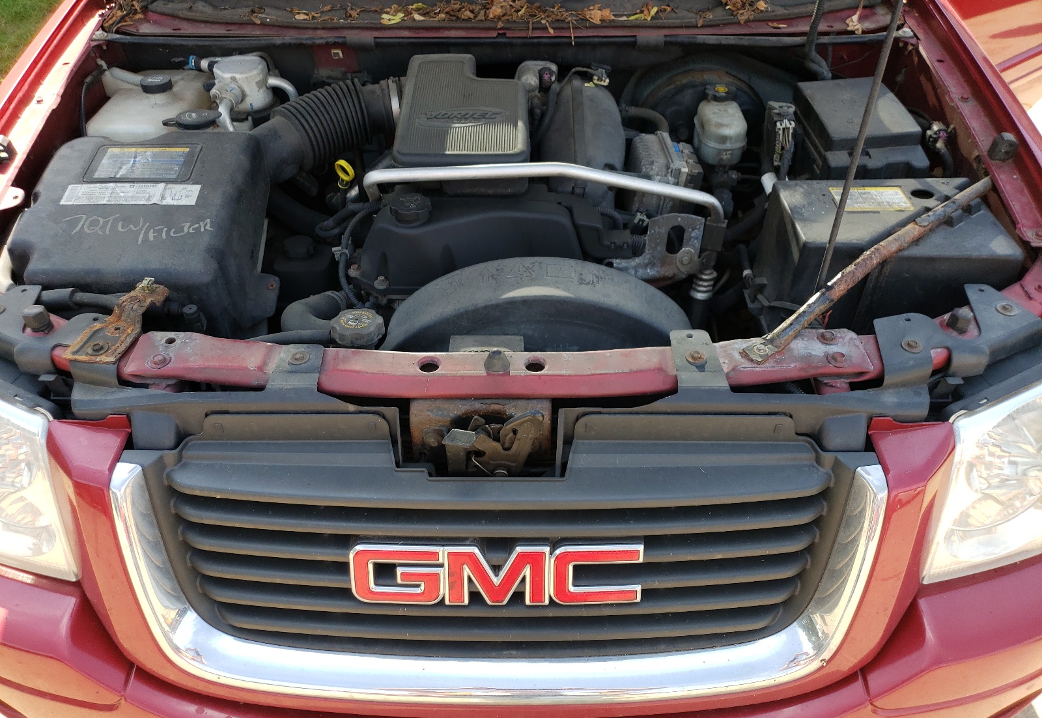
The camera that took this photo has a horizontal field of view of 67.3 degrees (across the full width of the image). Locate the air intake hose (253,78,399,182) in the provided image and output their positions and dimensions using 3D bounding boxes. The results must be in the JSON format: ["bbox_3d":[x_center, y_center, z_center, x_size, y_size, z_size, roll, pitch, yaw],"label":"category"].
[{"bbox_3d":[-0.337,-0.416,1.435,0.250,0.128,0.138,-21,44,-23],"label":"air intake hose"}]

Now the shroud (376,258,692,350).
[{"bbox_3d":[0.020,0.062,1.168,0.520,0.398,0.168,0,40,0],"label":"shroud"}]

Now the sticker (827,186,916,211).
[{"bbox_3d":[0.546,-0.250,1.222,0.116,0.003,0.066,0,48,0],"label":"sticker"}]

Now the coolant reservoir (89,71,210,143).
[{"bbox_3d":[-0.637,-0.398,1.437,0.184,0.204,0.219,0,40,0],"label":"coolant reservoir"}]

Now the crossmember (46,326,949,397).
[{"bbox_3d":[-0.029,0.000,0.974,1.091,0.053,0.097,0,40,0],"label":"crossmember"}]

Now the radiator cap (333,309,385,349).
[{"bbox_3d":[-0.208,-0.038,0.991,0.067,0.028,0.067,0,40,0],"label":"radiator cap"}]

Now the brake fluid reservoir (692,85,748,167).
[{"bbox_3d":[0.354,-0.417,1.421,0.084,0.120,0.107,0,40,0],"label":"brake fluid reservoir"}]

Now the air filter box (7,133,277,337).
[{"bbox_3d":[-0.556,-0.170,1.241,0.357,0.240,0.347,0,40,0],"label":"air filter box"}]

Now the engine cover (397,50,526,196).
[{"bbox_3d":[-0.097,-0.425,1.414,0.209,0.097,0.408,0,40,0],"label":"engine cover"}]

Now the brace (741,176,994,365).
[{"bbox_3d":[0.483,-0.131,1.037,0.530,0.051,0.043,-33,49,-24],"label":"brace"}]

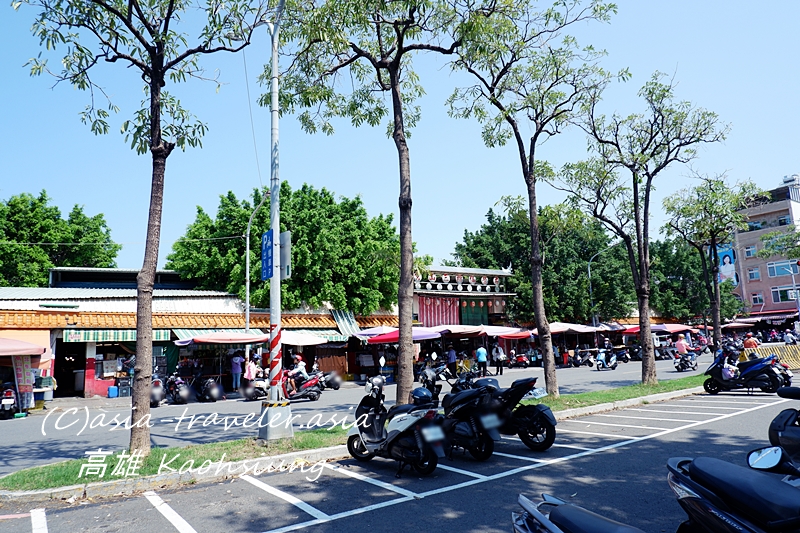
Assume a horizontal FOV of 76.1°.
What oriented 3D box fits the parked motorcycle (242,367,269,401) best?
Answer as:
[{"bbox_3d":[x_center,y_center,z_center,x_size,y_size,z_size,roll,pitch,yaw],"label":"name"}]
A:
[{"bbox_3d":[-4.950,4.116,18.200,0.680,1.120,1.800,-6,-10,20],"label":"parked motorcycle"}]

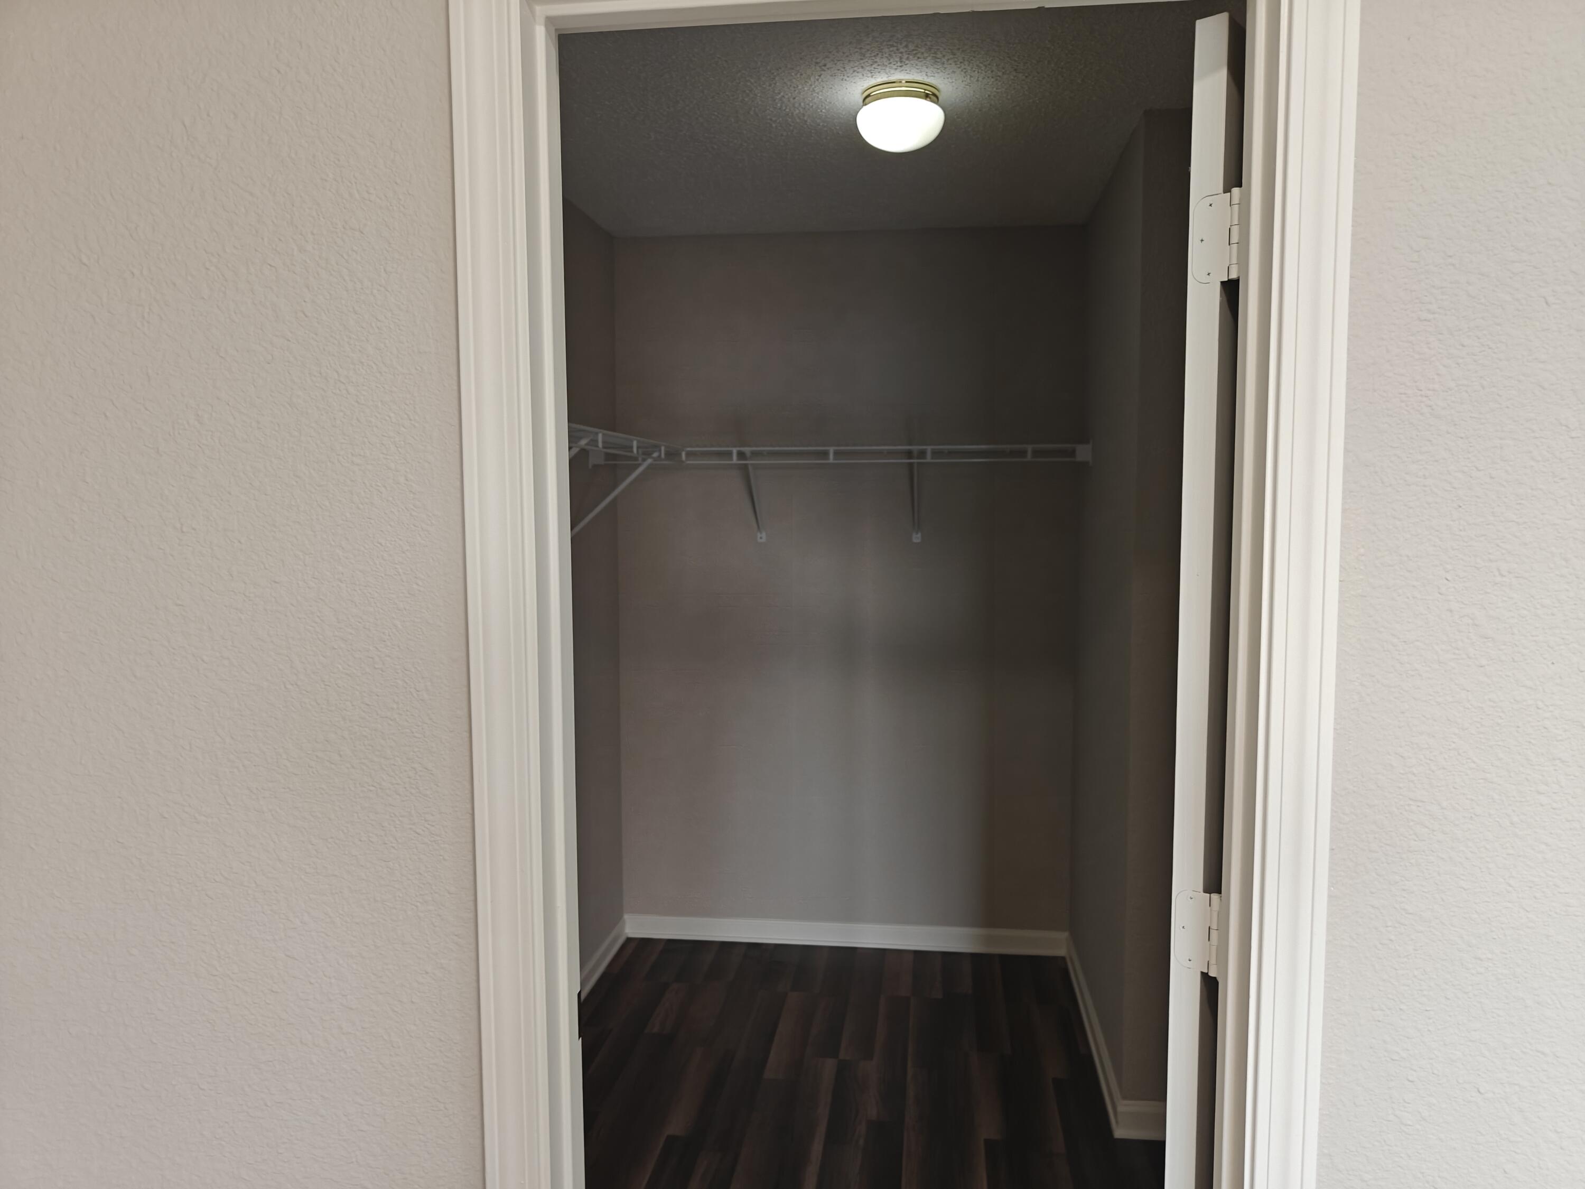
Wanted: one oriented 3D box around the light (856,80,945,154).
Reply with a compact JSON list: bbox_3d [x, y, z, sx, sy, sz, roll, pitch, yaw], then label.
[{"bbox_3d":[0.238,-1.034,2.417,0.193,0.114,0.193,1,5,8],"label":"light"}]

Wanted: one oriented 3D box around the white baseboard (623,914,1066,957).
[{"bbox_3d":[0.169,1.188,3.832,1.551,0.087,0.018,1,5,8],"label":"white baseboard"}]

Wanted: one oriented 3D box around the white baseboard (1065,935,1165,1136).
[{"bbox_3d":[0.917,1.243,3.210,0.118,0.087,1.060,1,5,8],"label":"white baseboard"}]

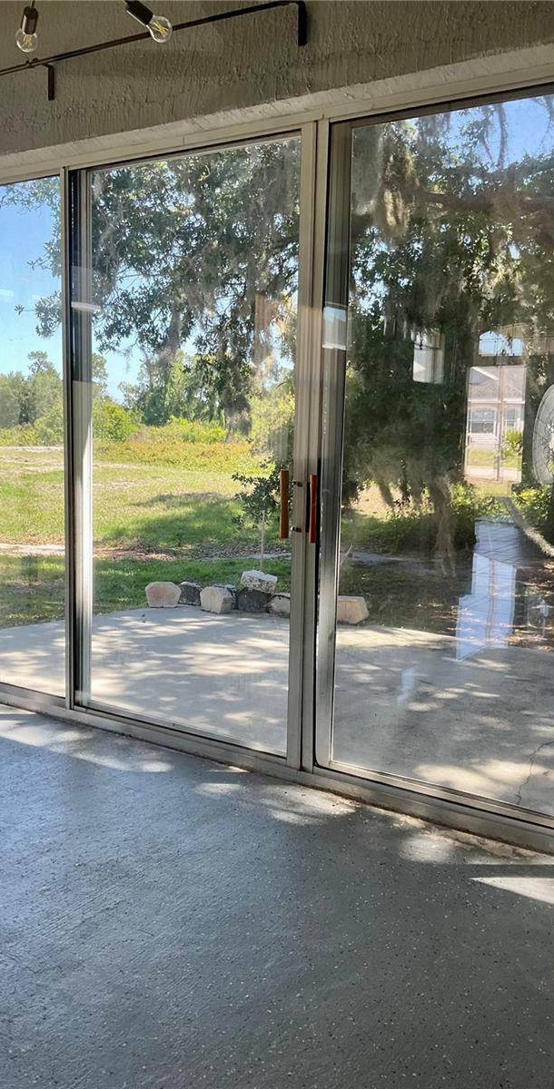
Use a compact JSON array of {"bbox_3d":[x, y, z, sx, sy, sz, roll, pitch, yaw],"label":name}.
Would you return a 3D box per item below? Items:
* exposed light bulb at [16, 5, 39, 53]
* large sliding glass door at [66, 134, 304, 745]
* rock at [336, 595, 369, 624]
[{"bbox_3d":[-0.668,-1.381,2.450,0.060,0.118,0.060,5,39,-18],"label":"exposed light bulb"},{"bbox_3d":[-0.403,-0.361,3.642,1.200,2.278,0.060,6,9,32],"label":"large sliding glass door"},{"bbox_3d":[0.541,0.479,6.831,0.295,0.205,0.150,2,8,5],"label":"rock"}]

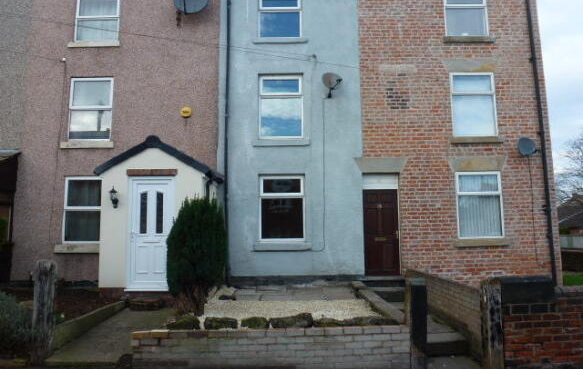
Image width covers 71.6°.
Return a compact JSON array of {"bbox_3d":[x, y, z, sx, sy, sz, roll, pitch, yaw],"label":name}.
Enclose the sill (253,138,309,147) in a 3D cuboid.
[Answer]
[{"bbox_3d":[-0.225,-0.962,9.459,1.290,0.165,0.170,-1,-7,0],"label":"sill"}]

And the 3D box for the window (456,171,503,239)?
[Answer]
[{"bbox_3d":[4.307,0.478,9.241,1.058,1.511,0.090,-1,-7,-1],"label":"window"}]

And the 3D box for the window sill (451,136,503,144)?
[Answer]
[{"bbox_3d":[4.304,-1.015,9.434,1.200,0.160,0.170,-1,-7,0],"label":"window sill"}]

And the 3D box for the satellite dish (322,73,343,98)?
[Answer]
[{"bbox_3d":[0.947,-2.282,9.332,0.450,0.530,0.380,2,-7,-22],"label":"satellite dish"}]

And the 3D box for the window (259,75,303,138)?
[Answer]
[{"bbox_3d":[-0.234,-1.814,9.468,1.013,1.539,0.090,-1,-7,-1],"label":"window"}]

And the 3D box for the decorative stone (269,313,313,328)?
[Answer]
[{"bbox_3d":[-0.006,1.646,4.894,0.510,0.150,0.250,-1,-7,-1],"label":"decorative stone"}]

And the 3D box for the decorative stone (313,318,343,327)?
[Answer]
[{"bbox_3d":[0.438,1.669,4.900,0.357,0.085,0.200,-1,-7,-1],"label":"decorative stone"}]

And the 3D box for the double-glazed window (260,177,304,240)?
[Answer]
[{"bbox_3d":[-0.206,0.544,9.323,1.020,1.480,0.090,-1,-7,0],"label":"double-glazed window"}]

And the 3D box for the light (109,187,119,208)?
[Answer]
[{"bbox_3d":[-3.210,0.237,7.311,0.140,0.380,0.200,-1,-7,-1],"label":"light"}]

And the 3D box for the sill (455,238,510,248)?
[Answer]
[{"bbox_3d":[4.290,1.318,9.155,1.260,0.170,0.170,-1,-7,0],"label":"sill"}]

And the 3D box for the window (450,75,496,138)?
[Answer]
[{"bbox_3d":[4.288,-1.875,9.512,1.054,1.534,0.090,-1,-7,-1],"label":"window"}]

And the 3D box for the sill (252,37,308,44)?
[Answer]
[{"bbox_3d":[-0.249,-3.354,9.525,1.293,0.130,0.150,-1,-7,-1],"label":"sill"}]

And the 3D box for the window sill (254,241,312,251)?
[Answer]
[{"bbox_3d":[-0.198,1.387,9.177,1.300,0.190,0.170,-1,-7,0],"label":"window sill"}]

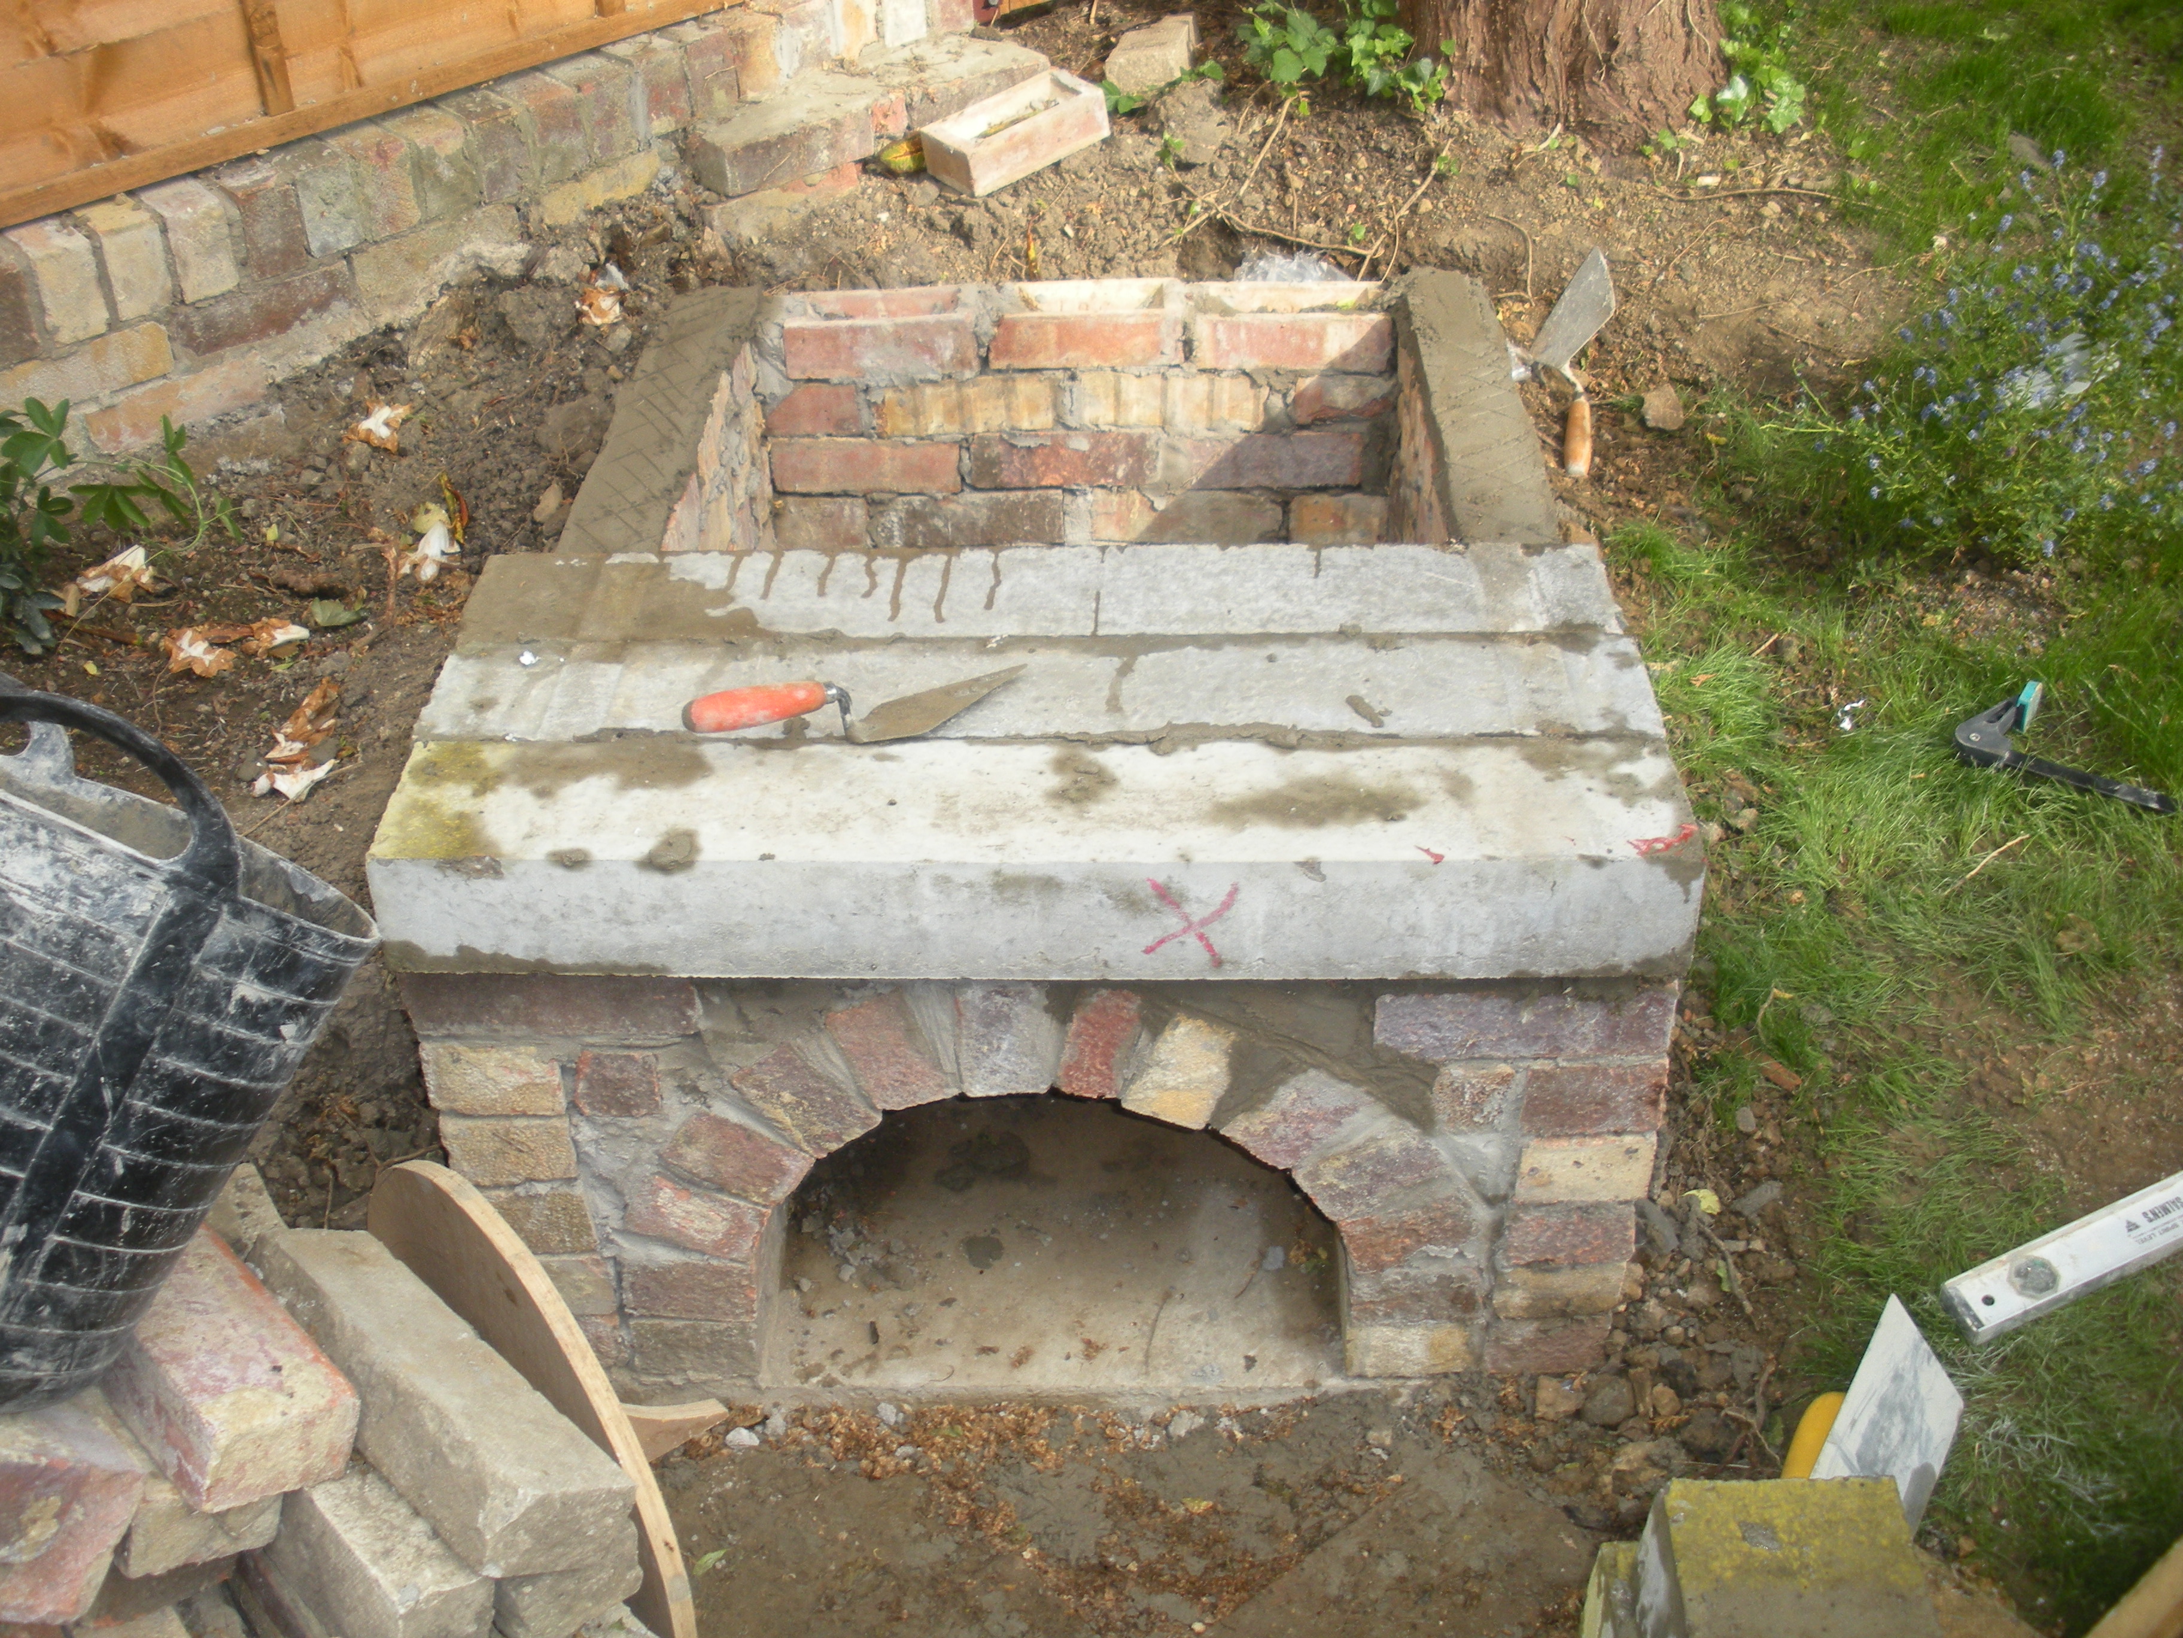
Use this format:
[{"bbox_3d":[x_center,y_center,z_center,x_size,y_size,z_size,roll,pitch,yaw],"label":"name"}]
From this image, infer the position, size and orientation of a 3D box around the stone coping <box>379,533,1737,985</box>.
[{"bbox_3d":[-0.037,-0.055,1.709,0.897,0.101,0.417,0,37,1],"label":"stone coping"}]

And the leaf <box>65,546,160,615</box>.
[{"bbox_3d":[-0.996,-0.242,2.310,0.080,0.038,0.072,0,36,0],"label":"leaf"}]

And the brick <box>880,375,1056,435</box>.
[{"bbox_3d":[-0.144,-0.507,2.660,0.212,0.067,0.105,0,39,1],"label":"brick"}]

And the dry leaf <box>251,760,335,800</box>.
[{"bbox_3d":[-0.733,-0.035,2.088,0.068,0.020,0.045,0,36,0],"label":"dry leaf"}]

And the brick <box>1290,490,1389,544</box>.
[{"bbox_3d":[0.337,-0.378,2.684,0.213,0.066,0.103,0,37,1],"label":"brick"}]

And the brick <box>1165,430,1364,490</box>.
[{"bbox_3d":[0.200,-0.440,2.632,0.218,0.069,0.103,0,37,2],"label":"brick"}]

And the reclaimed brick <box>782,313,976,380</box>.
[{"bbox_3d":[-0.230,-0.544,2.525,0.211,0.068,0.100,0,36,0],"label":"reclaimed brick"}]

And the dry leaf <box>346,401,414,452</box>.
[{"bbox_3d":[-0.824,-0.455,2.628,0.080,0.030,0.080,0,39,1],"label":"dry leaf"}]

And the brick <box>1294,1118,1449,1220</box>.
[{"bbox_3d":[0.215,0.203,1.800,0.102,0.063,0.212,-28,31,20],"label":"brick"}]

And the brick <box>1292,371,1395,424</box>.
[{"bbox_3d":[0.336,-0.503,2.591,0.213,0.064,0.103,0,37,1],"label":"brick"}]

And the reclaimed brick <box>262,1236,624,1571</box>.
[{"bbox_3d":[-0.422,0.366,1.445,0.265,0.060,0.099,30,12,32],"label":"reclaimed brick"}]

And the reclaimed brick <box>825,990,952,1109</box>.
[{"bbox_3d":[-0.146,0.117,1.706,0.064,0.102,0.175,-16,34,11],"label":"reclaimed brick"}]

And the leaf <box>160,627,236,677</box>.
[{"bbox_3d":[-0.878,-0.164,2.232,0.062,0.022,0.060,0,36,0],"label":"leaf"}]

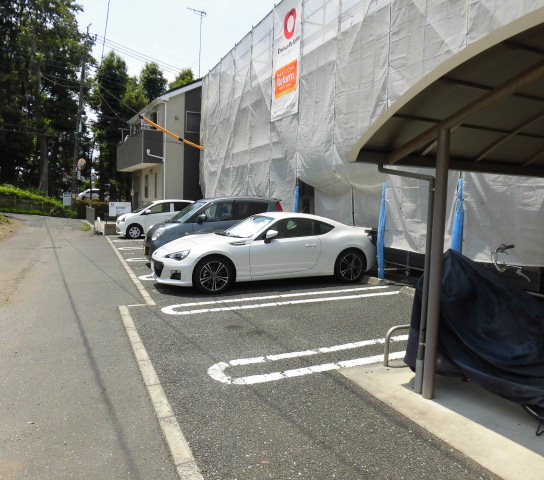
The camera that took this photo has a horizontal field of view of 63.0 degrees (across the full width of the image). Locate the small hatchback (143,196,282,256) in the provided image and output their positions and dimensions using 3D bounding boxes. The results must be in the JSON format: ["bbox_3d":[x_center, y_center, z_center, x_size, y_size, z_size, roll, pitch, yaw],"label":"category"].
[{"bbox_3d":[-1.267,-0.239,10.472,3.395,1.560,1.475,-1,6,-24],"label":"small hatchback"}]

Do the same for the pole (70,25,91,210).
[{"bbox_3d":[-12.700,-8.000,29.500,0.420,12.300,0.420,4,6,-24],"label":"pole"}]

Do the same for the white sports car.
[{"bbox_3d":[-0.114,0.115,8.361,4.240,1.300,1.775,-1,6,-24],"label":"white sports car"}]

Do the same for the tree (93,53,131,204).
[{"bbox_3d":[-14.500,-10.000,40.000,3.600,14.200,3.600,-1,5,-23],"label":"tree"}]

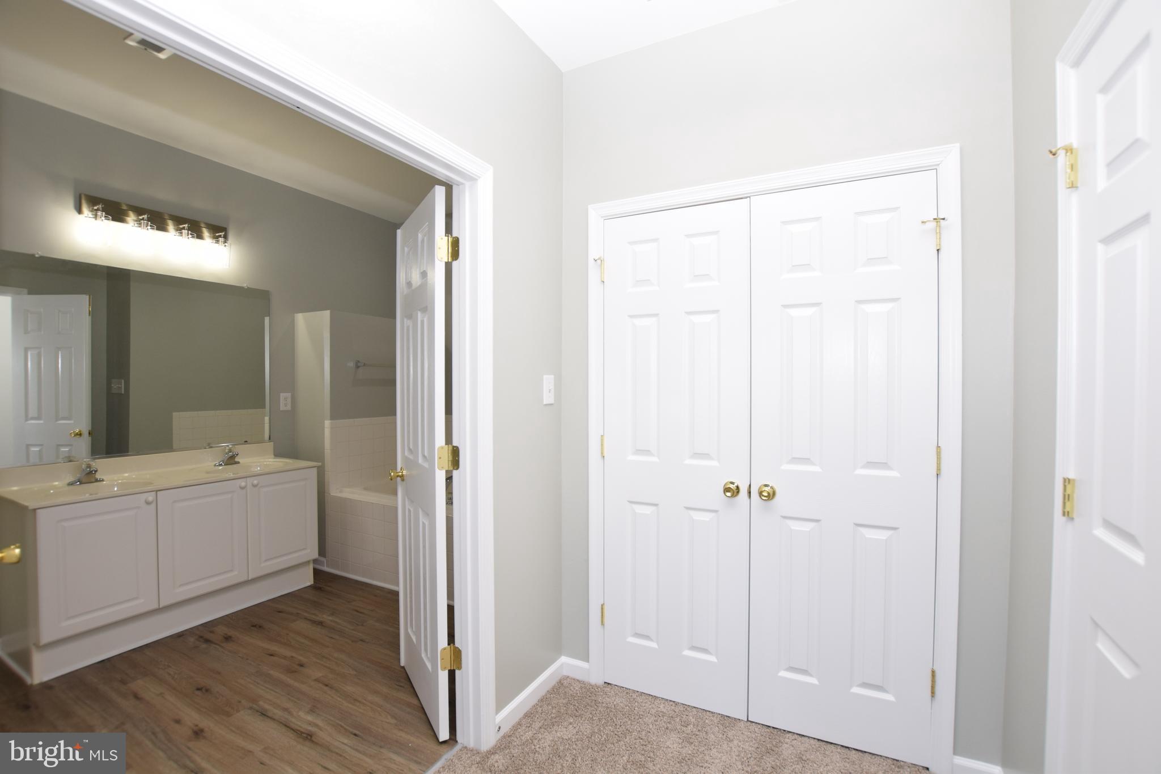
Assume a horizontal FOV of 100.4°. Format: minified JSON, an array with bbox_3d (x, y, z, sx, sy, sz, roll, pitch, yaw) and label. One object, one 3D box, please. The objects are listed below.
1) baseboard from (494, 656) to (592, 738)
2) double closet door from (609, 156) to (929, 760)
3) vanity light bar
[{"bbox_3d":[-0.144,1.285,1.992,0.132,0.088,0.461,0,1,31],"label":"baseboard"},{"bbox_3d":[0.657,0.286,1.900,1.196,2.039,0.050,0,1,24],"label":"double closet door"},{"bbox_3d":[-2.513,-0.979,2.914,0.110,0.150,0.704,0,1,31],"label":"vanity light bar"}]

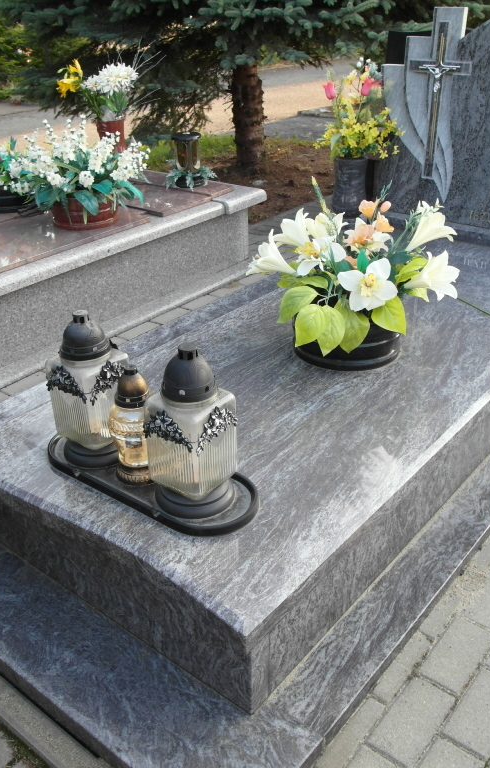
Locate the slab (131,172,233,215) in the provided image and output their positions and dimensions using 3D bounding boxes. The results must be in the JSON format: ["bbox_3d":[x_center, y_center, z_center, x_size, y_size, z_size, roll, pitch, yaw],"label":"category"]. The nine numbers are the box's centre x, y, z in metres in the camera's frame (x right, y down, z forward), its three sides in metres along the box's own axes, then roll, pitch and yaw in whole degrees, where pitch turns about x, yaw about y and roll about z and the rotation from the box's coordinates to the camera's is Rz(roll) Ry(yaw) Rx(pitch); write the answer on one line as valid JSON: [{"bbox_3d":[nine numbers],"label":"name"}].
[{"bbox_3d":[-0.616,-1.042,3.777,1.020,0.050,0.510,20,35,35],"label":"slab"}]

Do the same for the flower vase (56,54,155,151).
[{"bbox_3d":[-0.774,-1.460,3.865,0.500,0.600,0.400,-2,29,0],"label":"flower vase"}]

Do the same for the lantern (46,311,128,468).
[{"bbox_3d":[-0.383,0.006,1.712,0.170,0.378,0.170,20,35,35],"label":"lantern"}]

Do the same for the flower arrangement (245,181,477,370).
[{"bbox_3d":[0.326,-0.345,2.145,0.640,0.480,0.520,3,29,9],"label":"flower arrangement"}]

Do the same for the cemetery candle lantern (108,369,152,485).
[{"bbox_3d":[-0.265,0.089,1.643,0.100,0.291,0.100,-2,29,1],"label":"cemetery candle lantern"}]

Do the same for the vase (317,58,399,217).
[{"bbox_3d":[0.536,-1.124,3.265,0.370,0.678,0.330,-2,29,0],"label":"vase"}]

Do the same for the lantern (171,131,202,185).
[{"bbox_3d":[-0.290,-1.155,3.648,0.155,0.262,0.155,-2,29,1],"label":"lantern"}]

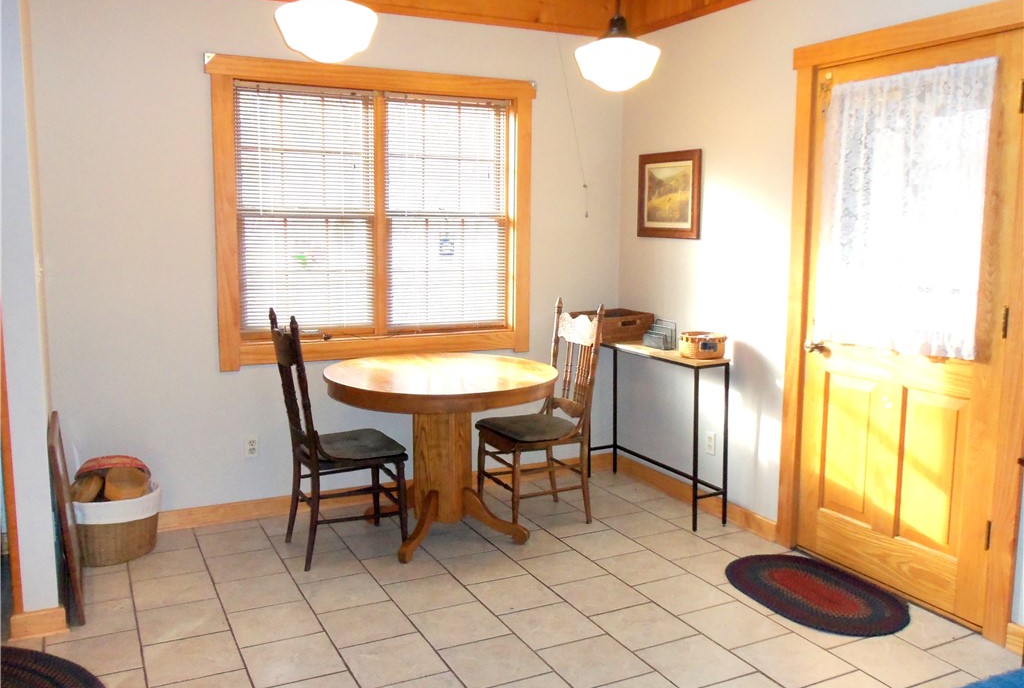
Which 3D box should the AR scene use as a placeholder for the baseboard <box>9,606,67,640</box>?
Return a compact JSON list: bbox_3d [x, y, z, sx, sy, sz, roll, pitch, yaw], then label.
[{"bbox_3d":[-1.641,0.967,2.875,0.172,0.089,0.025,-3,9,-27],"label":"baseboard"}]

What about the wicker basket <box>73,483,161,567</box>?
[{"bbox_3d":[-1.751,0.767,3.627,0.389,0.289,0.389,-3,9,-27],"label":"wicker basket"}]

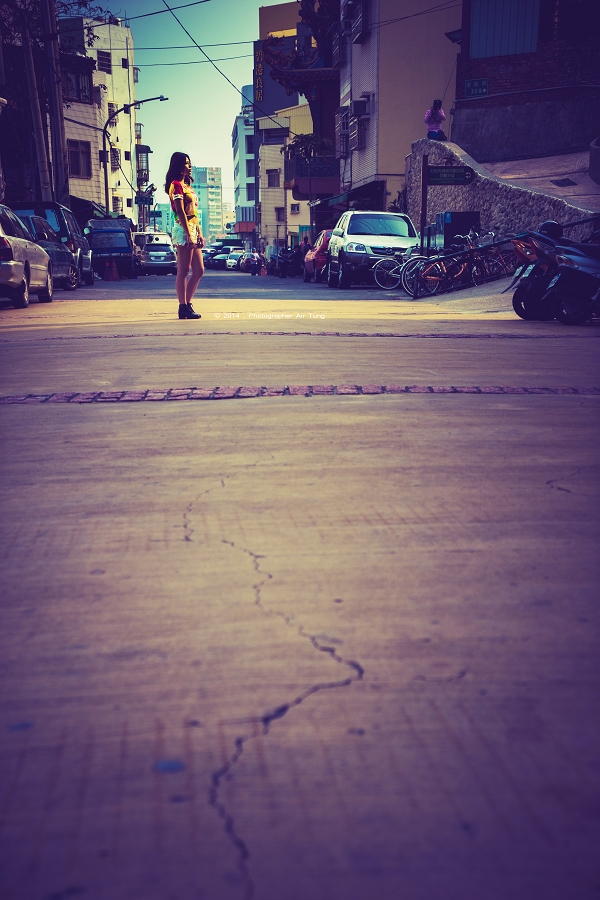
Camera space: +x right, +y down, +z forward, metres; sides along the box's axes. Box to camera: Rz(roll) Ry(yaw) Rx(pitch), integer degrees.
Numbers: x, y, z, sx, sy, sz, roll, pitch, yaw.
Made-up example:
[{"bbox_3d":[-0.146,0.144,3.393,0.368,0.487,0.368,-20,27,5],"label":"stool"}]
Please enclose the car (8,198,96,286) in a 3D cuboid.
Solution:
[{"bbox_3d":[-5.880,-4.710,33.078,1.720,1.840,4.400,0,7,-2],"label":"car"}]

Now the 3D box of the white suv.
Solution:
[{"bbox_3d":[1.720,-4.674,33.387,1.820,1.770,4.400,-1,7,-5],"label":"white suv"}]

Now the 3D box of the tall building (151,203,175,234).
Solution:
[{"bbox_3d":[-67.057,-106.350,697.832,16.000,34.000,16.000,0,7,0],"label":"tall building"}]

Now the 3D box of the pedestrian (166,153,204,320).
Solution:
[{"bbox_3d":[-1.143,-2.110,13.996,0.310,1.630,0.430,2,8,18],"label":"pedestrian"}]

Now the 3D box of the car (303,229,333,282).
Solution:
[{"bbox_3d":[1.100,-5.514,40.903,1.620,1.460,3.800,-1,7,-5],"label":"car"}]

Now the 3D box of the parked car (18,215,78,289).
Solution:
[{"bbox_3d":[-5.550,-3.881,28.203,1.700,1.460,4.300,0,7,0],"label":"parked car"}]

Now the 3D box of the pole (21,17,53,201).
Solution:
[{"bbox_3d":[-7.356,-8.493,40.500,0.300,7.570,0.300,-6,8,1],"label":"pole"}]

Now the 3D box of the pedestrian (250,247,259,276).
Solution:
[{"bbox_3d":[-2.586,-10.741,80.892,0.400,1.690,0.500,-3,8,-20],"label":"pedestrian"}]

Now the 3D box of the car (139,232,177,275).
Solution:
[{"bbox_3d":[-7.420,-10.132,76.193,1.840,1.680,4.600,-1,7,-4],"label":"car"}]

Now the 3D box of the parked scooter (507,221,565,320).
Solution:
[{"bbox_3d":[2.930,-1.841,13.980,1.800,1.100,0.680,-2,8,-15],"label":"parked scooter"}]

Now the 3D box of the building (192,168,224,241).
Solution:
[{"bbox_3d":[-41.996,-104.586,637.067,15.000,46.000,15.000,0,7,0],"label":"building"}]

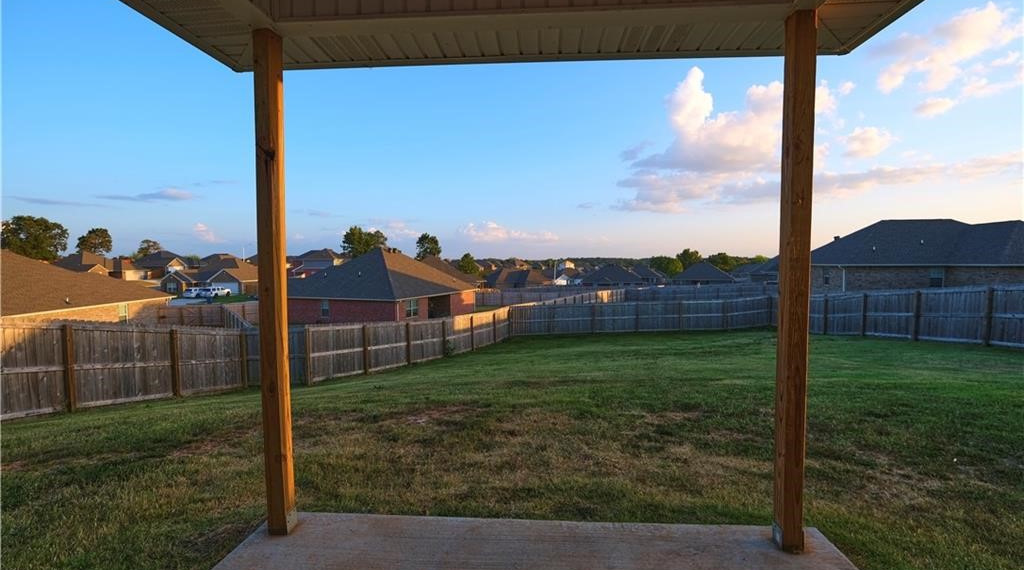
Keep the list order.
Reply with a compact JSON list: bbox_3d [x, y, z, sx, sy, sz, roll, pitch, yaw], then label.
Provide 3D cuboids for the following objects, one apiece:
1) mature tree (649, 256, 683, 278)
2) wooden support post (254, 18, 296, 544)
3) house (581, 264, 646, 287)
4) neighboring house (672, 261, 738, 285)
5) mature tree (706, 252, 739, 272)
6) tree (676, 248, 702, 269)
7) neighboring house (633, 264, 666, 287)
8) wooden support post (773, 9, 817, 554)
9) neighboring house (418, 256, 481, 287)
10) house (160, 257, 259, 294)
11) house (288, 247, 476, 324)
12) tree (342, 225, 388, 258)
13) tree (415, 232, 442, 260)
[{"bbox_3d":[44.749,-4.384,123.938,9.800,8.800,9.600,1,3,19],"label":"mature tree"},{"bbox_3d":[-1.187,0.017,2.123,0.090,2.460,0.090,0,3,7],"label":"wooden support post"},{"bbox_3d":[23.200,-1.497,101.033,14.500,6.700,13.500,0,3,0],"label":"house"},{"bbox_3d":[35.356,-1.335,80.031,10.800,5.500,12.500,1,3,19],"label":"neighboring house"},{"bbox_3d":[70.084,-5.066,141.915,10.500,11.490,10.500,0,3,0],"label":"mature tree"},{"bbox_3d":[57.433,-5.472,137.893,8.600,12.660,8.600,0,3,0],"label":"tree"},{"bbox_3d":[32.333,-2.200,105.018,12.000,6.000,13.000,1,3,19],"label":"neighboring house"},{"bbox_3d":[1.308,0.015,1.981,0.090,2.460,0.090,0,3,3],"label":"wooden support post"},{"bbox_3d":[-12.603,-0.846,62.527,13.500,6.800,15.000,1,3,19],"label":"neighboring house"},{"bbox_3d":[-57.008,-2.097,85.987,15.000,7.300,15.000,0,3,0],"label":"house"},{"bbox_3d":[-13.100,-0.209,44.034,14.200,7.000,15.800,1,3,21],"label":"house"},{"bbox_3d":[-40.532,-8.238,117.750,12.300,16.980,12.300,0,3,0],"label":"tree"},{"bbox_3d":[-23.885,-7.467,121.788,8.300,15.080,8.300,0,3,0],"label":"tree"}]

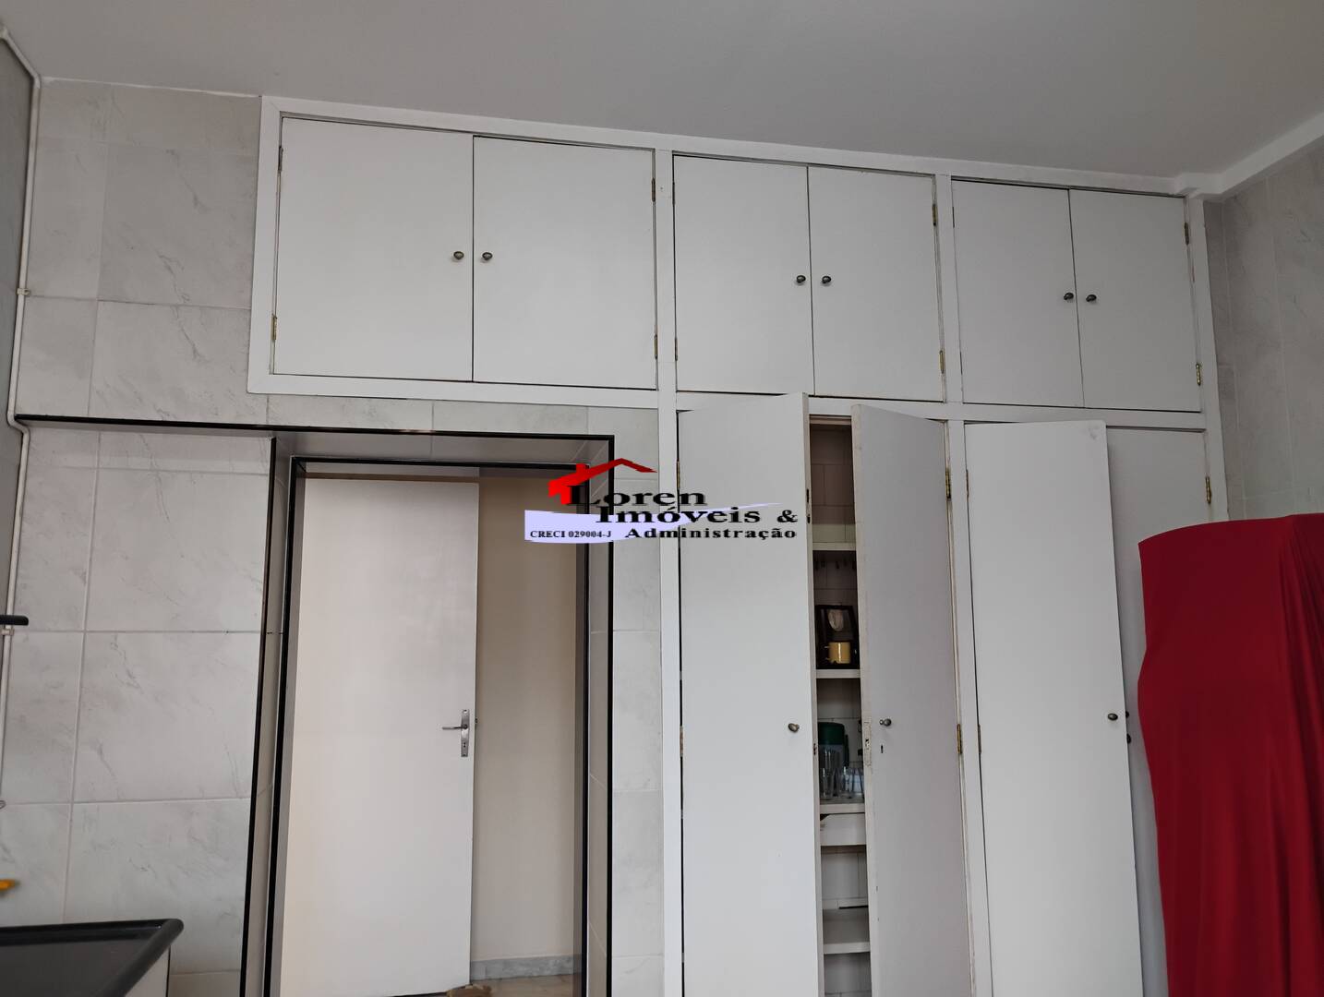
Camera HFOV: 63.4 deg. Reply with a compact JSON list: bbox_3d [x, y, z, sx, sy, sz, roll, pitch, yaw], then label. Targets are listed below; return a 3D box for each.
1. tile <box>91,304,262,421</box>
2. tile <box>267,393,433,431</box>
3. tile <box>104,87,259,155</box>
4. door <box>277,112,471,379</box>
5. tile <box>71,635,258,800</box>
[{"bbox_3d":[-1.327,-0.372,2.964,0.448,0.328,0.020,1,-9,-11],"label":"tile"},{"bbox_3d":[-0.890,-0.243,3.076,0.456,0.088,0.020,1,-9,-11],"label":"tile"},{"bbox_3d":[-1.360,-1.077,3.064,0.401,0.180,0.020,1,-9,-11],"label":"tile"},{"bbox_3d":[-0.822,-0.718,3.102,0.544,0.763,0.030,1,-9,-11],"label":"door"},{"bbox_3d":[-1.350,0.597,2.944,0.453,0.453,0.020,1,-9,-11],"label":"tile"}]

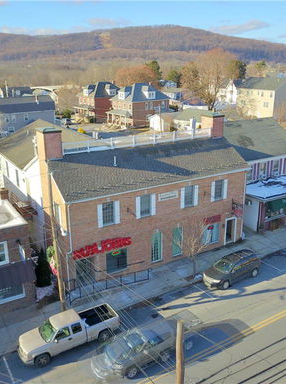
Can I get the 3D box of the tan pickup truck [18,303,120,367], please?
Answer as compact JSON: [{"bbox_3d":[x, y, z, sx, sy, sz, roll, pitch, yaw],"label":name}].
[{"bbox_3d":[-4.167,7.941,22.111,5.650,1.820,1.980,-11,21,-30],"label":"tan pickup truck"}]

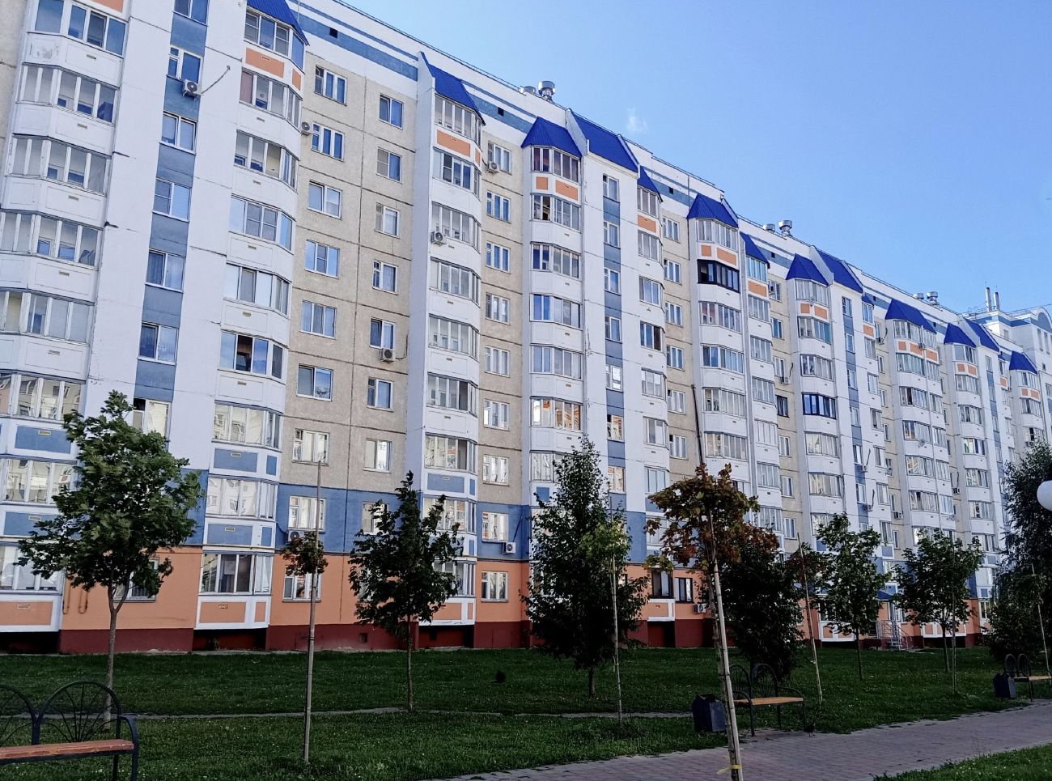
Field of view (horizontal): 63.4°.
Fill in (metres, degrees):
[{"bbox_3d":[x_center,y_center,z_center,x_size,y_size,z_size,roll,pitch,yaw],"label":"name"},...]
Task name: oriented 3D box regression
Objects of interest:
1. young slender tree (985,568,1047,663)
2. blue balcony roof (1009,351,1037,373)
[{"bbox_3d":[19.828,9.137,34.467,2.300,3.805,2.300,-7,-15,28],"label":"young slender tree"},{"bbox_3d":[50.776,-3.008,87.059,3.900,2.300,1.350,11,-17,-39],"label":"blue balcony roof"}]

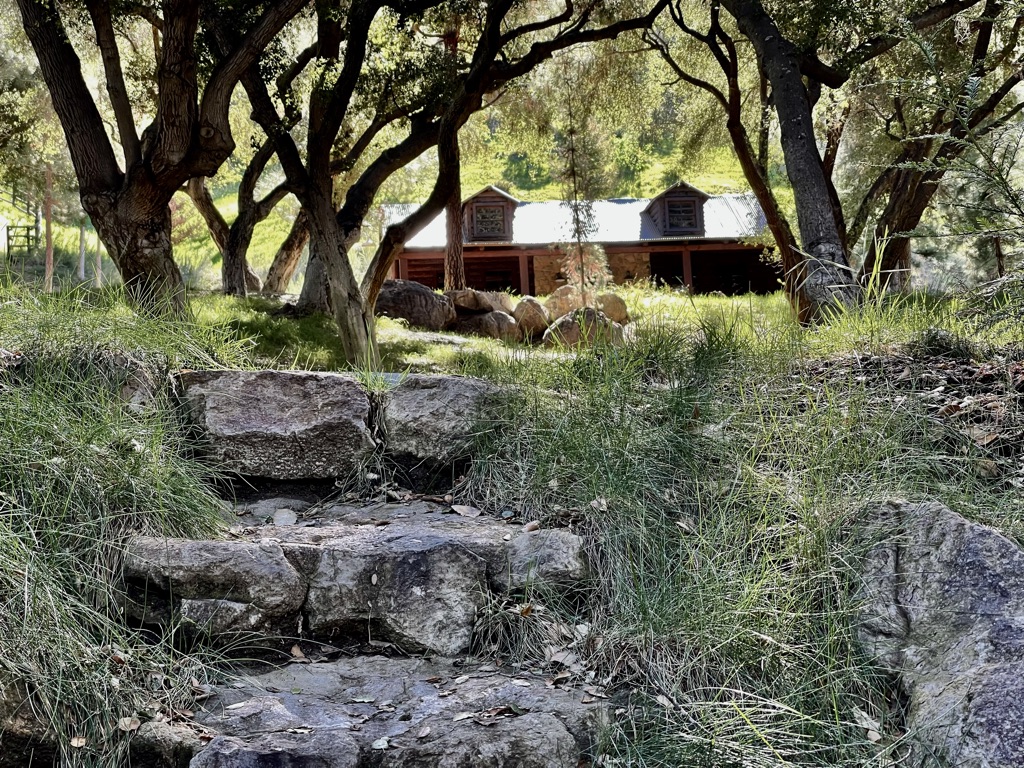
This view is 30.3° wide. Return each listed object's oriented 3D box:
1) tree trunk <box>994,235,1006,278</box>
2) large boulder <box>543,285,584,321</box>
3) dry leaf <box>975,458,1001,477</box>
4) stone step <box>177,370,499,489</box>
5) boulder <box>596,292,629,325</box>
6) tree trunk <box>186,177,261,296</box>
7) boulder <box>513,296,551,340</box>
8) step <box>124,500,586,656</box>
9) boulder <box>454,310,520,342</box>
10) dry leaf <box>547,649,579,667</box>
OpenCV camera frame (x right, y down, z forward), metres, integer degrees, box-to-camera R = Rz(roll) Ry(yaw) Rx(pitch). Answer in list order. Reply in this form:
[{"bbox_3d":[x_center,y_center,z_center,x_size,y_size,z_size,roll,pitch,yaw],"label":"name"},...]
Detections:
[{"bbox_3d":[6.451,-1.684,25.000,0.106,0.581,0.100,-10,3,0],"label":"tree trunk"},{"bbox_3d":[0.480,-0.723,17.000,0.450,0.360,0.420,-1,2,0],"label":"large boulder"},{"bbox_3d":[1.180,0.207,4.700,0.060,0.028,0.045,-1,2,0],"label":"dry leaf"},{"bbox_3d":[-0.435,0.115,4.800,0.780,0.265,0.480,-1,2,0],"label":"stone step"},{"bbox_3d":[0.989,-0.748,19.000,0.361,0.341,0.380,-1,3,0],"label":"boulder"},{"bbox_3d":[-3.353,-1.714,22.000,0.860,1.395,0.500,-1,3,0],"label":"tree trunk"},{"bbox_3d":[0.181,-0.604,17.600,0.353,0.418,0.380,-1,3,0],"label":"boulder"},{"bbox_3d":[-0.320,0.415,4.100,0.920,0.240,0.720,-1,2,0],"label":"step"},{"bbox_3d":[-0.213,-0.518,17.200,0.618,0.300,0.500,-1,3,0],"label":"boulder"},{"bbox_3d":[0.099,0.535,3.700,0.058,0.022,0.042,-1,2,0],"label":"dry leaf"}]

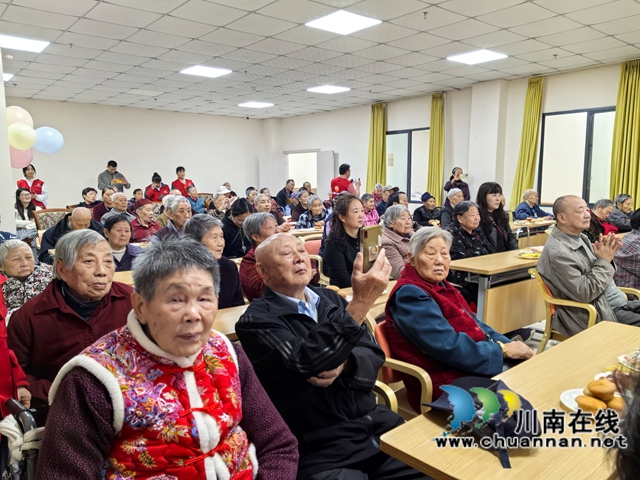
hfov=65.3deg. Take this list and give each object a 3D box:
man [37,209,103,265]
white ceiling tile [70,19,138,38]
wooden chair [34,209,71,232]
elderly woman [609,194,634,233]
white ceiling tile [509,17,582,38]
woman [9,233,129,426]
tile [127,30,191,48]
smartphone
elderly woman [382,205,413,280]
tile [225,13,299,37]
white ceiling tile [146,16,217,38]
[{"bbox_3d":[-2.227,0.248,4.561,0.600,1.100,0.750,-6,9,-39],"label":"man"},{"bbox_3d":[-2.291,-2.225,5.291,0.600,0.020,0.600,-6,9,-39],"label":"white ceiling tile"},{"bbox_3d":[-2.773,0.185,5.522,0.560,1.033,0.600,-6,9,-39],"label":"wooden chair"},{"bbox_3d":[3.626,0.047,5.828,0.500,1.147,0.680,-6,9,-39],"label":"elderly woman"},{"bbox_3d":[2.395,-2.257,5.289,0.600,0.020,0.600,-6,9,-39],"label":"white ceiling tile"},{"bbox_3d":[-0.720,0.577,1.560,0.500,1.200,0.720,-6,9,-39],"label":"woman"},{"bbox_3d":[-1.835,-2.283,5.671,0.600,0.020,0.600,-6,9,-39],"label":"tile"},{"bbox_3d":[0.144,0.042,1.380,0.075,0.157,0.010,-12,13,-39],"label":"smartphone"},{"bbox_3d":[0.650,0.346,3.767,0.490,1.200,0.660,-6,9,-40],"label":"elderly woman"},{"bbox_3d":[-0.595,-2.222,5.143,0.600,0.020,0.600,-6,9,-40],"label":"tile"},{"bbox_3d":[-1.440,-2.227,5.218,0.600,0.020,0.600,-6,9,-40],"label":"white ceiling tile"}]

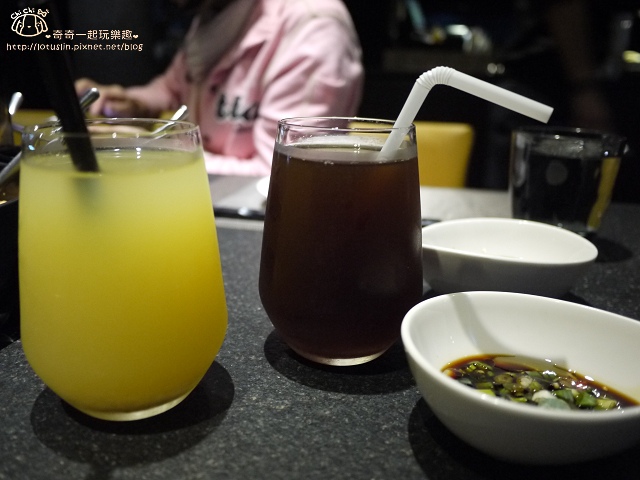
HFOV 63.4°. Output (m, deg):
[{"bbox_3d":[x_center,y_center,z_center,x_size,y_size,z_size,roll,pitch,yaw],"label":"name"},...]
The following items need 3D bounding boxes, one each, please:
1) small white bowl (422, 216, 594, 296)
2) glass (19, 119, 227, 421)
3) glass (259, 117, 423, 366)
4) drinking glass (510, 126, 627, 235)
[{"bbox_3d":[0.118,0.015,0.337,0.119,0.037,0.097,-2,18,-11],"label":"small white bowl"},{"bbox_3d":[-0.079,0.010,0.211,0.081,0.111,0.081,2,18,0],"label":"glass"},{"bbox_3d":[0.011,0.000,0.253,0.081,0.111,0.081,2,18,0],"label":"glass"},{"bbox_3d":[0.227,-0.056,0.488,0.096,0.087,0.096,2,18,0],"label":"drinking glass"}]

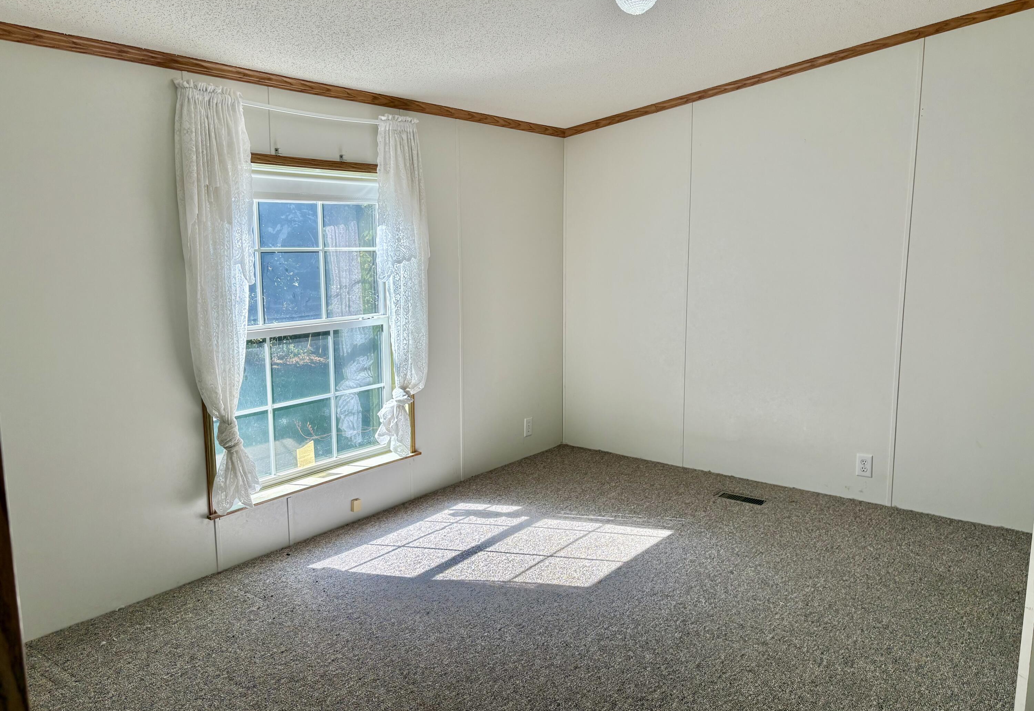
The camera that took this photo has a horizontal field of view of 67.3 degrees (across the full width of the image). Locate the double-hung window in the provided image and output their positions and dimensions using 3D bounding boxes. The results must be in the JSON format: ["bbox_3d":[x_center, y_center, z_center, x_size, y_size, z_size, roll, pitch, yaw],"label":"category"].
[{"bbox_3d":[-1.068,-0.141,3.793,0.080,1.498,1.170,6,11,37],"label":"double-hung window"}]

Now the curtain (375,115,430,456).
[{"bbox_3d":[-0.589,-0.334,4.069,0.110,1.778,0.375,6,11,37],"label":"curtain"}]

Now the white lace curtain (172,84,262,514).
[{"bbox_3d":[-1.234,-0.206,3.244,0.110,1.794,0.305,6,11,37],"label":"white lace curtain"}]

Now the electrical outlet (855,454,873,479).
[{"bbox_3d":[1.899,0.604,4.243,0.081,0.122,0.009,6,11,37],"label":"electrical outlet"}]

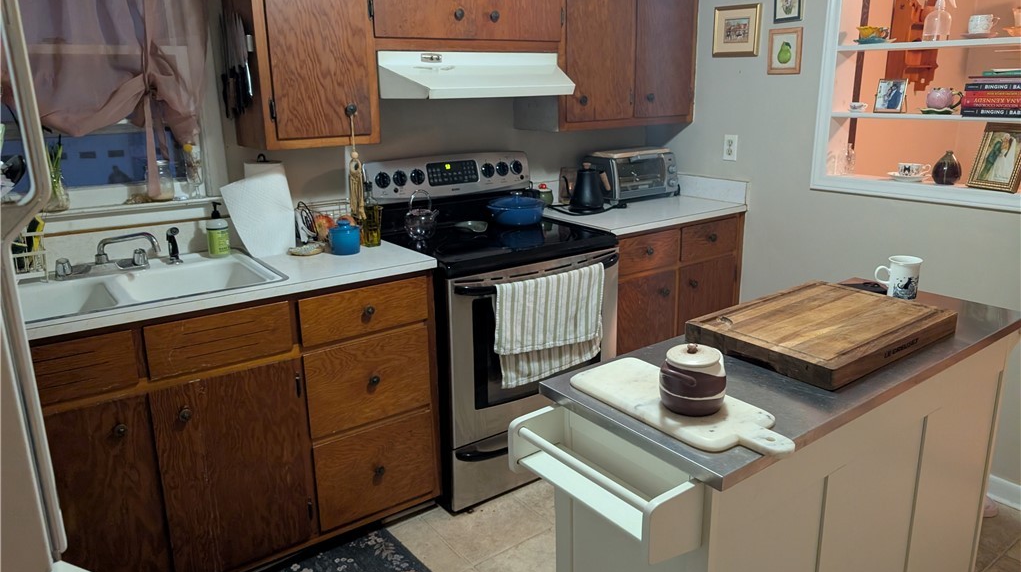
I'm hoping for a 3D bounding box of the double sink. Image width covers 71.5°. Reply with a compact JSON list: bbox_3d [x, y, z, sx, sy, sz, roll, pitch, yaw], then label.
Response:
[{"bbox_3d":[-1.142,0.079,2.081,0.840,0.185,0.550,-12,18,-33],"label":"double sink"}]

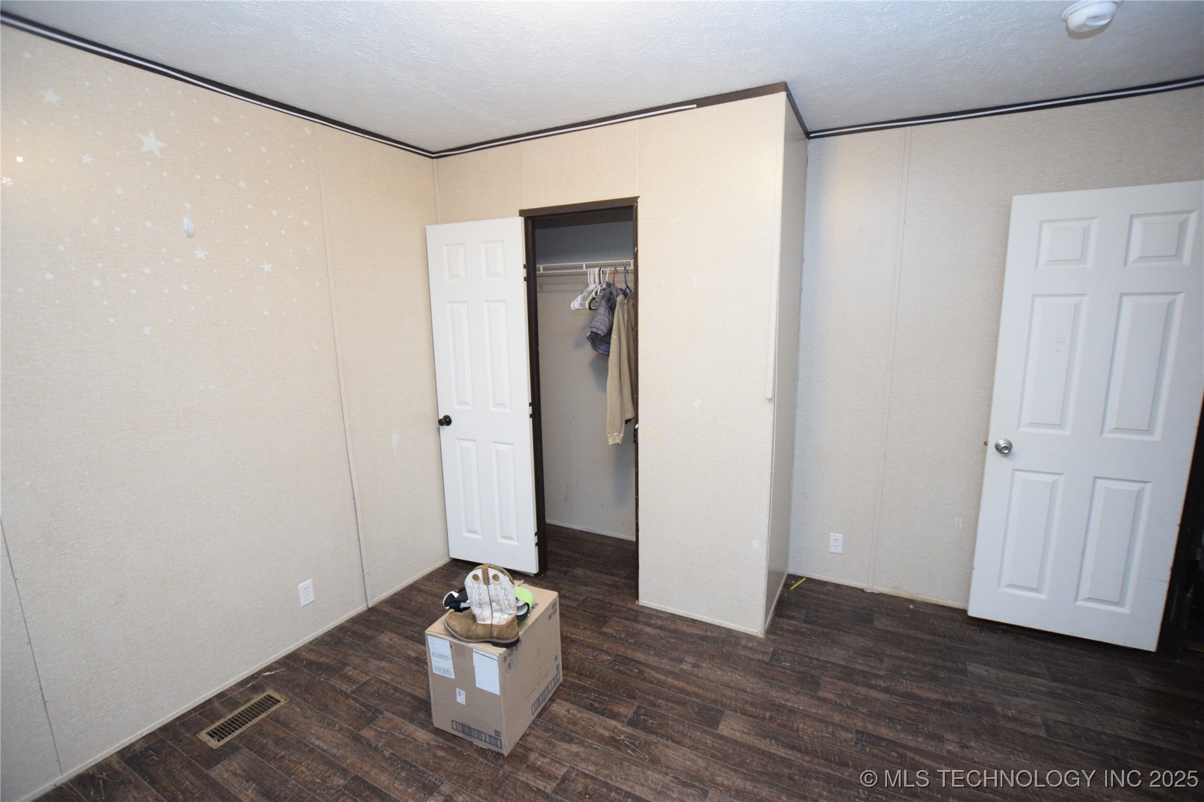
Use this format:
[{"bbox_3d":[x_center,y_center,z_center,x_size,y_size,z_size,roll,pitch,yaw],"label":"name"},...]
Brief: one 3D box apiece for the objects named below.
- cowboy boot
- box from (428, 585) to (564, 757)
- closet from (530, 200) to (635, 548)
[{"bbox_3d":[-0.439,0.715,1.804,0.288,0.290,0.115,2,10,16],"label":"cowboy boot"},{"bbox_3d":[-0.412,1.031,2.011,0.328,0.403,0.412,3,11,25],"label":"box"},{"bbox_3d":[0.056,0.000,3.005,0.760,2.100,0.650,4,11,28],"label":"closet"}]

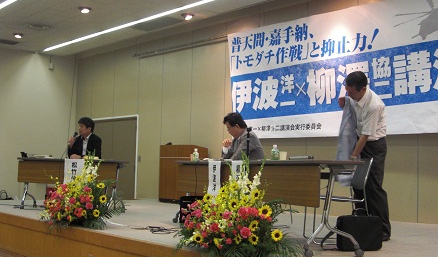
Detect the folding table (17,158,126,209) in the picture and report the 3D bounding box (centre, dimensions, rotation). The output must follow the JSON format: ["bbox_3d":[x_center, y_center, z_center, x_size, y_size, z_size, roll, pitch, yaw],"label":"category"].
[{"bbox_3d":[-2.022,0.794,8.117,1.500,0.700,0.450,1,-4,12],"label":"folding table"}]

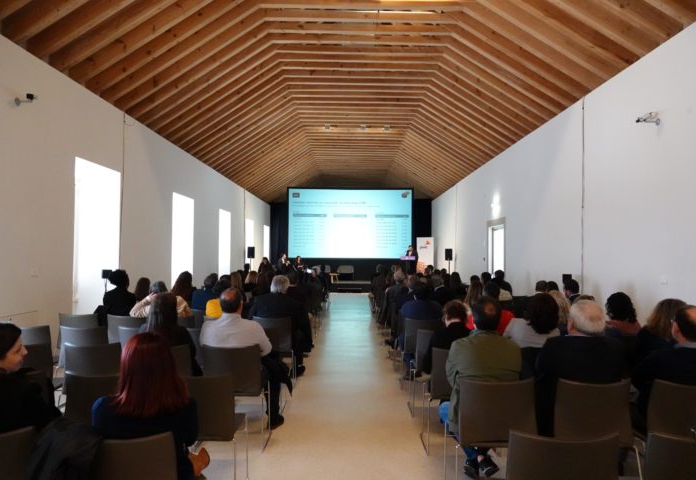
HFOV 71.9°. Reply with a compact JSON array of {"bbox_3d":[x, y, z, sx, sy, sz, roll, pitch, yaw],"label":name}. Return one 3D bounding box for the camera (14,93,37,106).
[{"bbox_3d":[-4.331,-1.881,6.440,0.250,0.170,0.250,1,-2,-27],"label":"camera"}]

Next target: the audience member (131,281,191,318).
[{"bbox_3d":[-2.191,1.092,5.814,0.700,1.220,0.720,1,-2,0],"label":"audience member"}]

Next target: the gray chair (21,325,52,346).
[{"bbox_3d":[-3.089,1.251,4.840,0.490,0.850,0.560,1,-2,0],"label":"gray chair"}]

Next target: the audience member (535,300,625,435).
[{"bbox_3d":[1.383,1.018,3.065,0.540,1.290,0.800,1,-2,0],"label":"audience member"}]

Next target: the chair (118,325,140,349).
[{"bbox_3d":[-2.017,1.278,4.915,0.500,0.850,0.550,1,-2,0],"label":"chair"}]

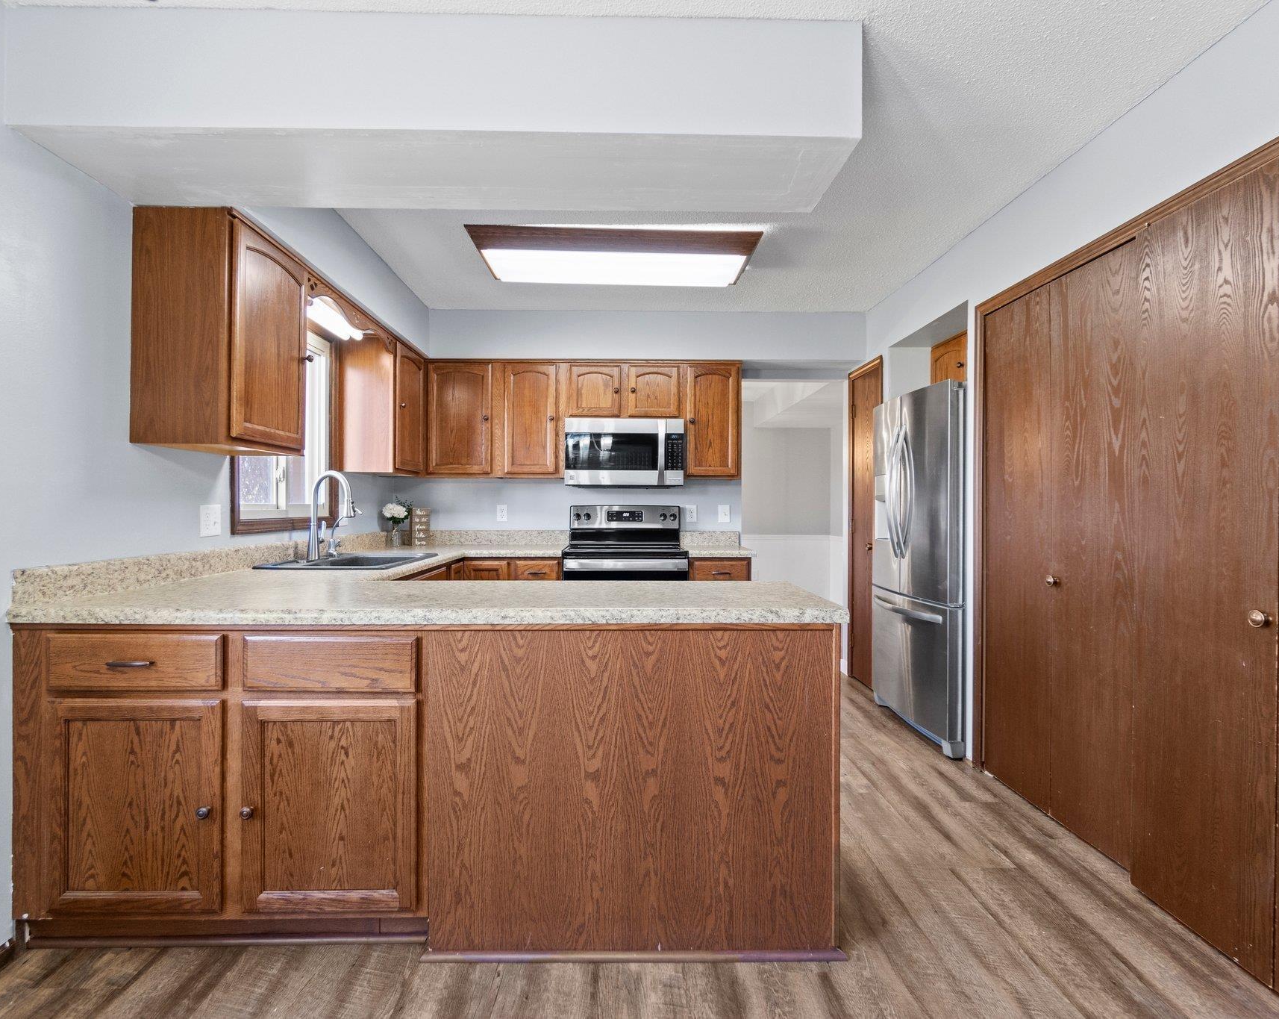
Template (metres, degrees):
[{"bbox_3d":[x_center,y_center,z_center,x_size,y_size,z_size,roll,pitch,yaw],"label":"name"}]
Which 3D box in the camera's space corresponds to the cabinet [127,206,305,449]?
[{"bbox_3d":[-1.446,-0.582,2.256,0.325,0.748,0.487,0,0,-2],"label":"cabinet"}]

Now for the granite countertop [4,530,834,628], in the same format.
[{"bbox_3d":[-0.545,0.225,3.045,2.220,0.140,2.800,0,0,-2],"label":"granite countertop"}]

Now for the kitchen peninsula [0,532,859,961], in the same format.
[{"bbox_3d":[-0.550,0.700,1.965,2.170,0.940,0.640,0,0,-1],"label":"kitchen peninsula"}]

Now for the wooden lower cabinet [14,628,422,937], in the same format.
[{"bbox_3d":[-1.098,0.726,1.955,1.070,0.865,0.590,0,0,-1],"label":"wooden lower cabinet"}]

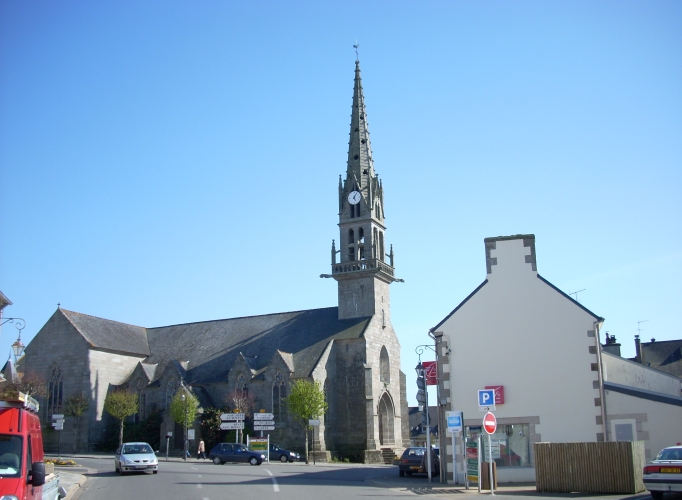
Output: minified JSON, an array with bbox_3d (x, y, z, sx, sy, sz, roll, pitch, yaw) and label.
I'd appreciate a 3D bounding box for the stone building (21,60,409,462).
[{"bbox_3d":[-10.973,1.625,72.766,34.200,37.890,23.010,-8,-16,26],"label":"stone building"}]

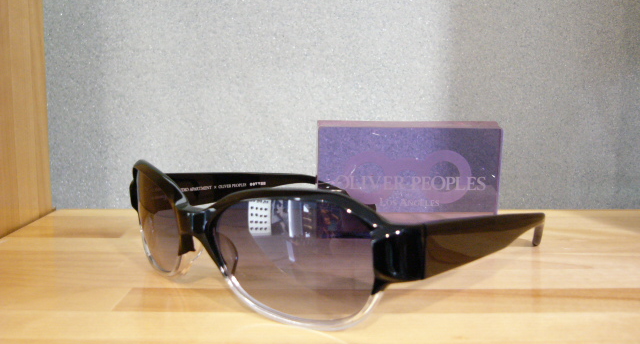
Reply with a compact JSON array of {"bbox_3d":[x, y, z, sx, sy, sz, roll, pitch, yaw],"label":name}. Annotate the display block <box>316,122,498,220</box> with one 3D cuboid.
[{"bbox_3d":[0.044,0.004,0.325,0.089,0.057,0.014,1,15,3],"label":"display block"}]

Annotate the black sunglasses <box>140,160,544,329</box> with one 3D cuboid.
[{"bbox_3d":[0.011,0.016,0.281,0.142,0.049,0.162,8,12,40],"label":"black sunglasses"}]

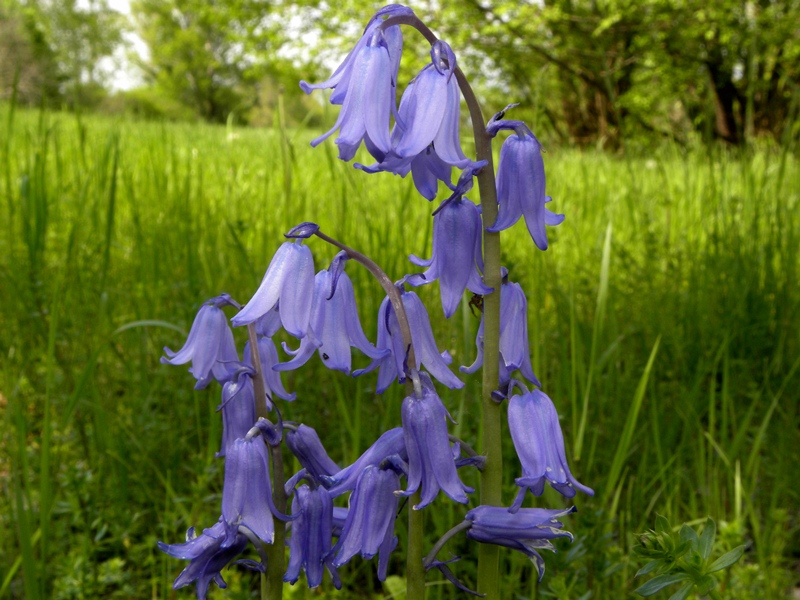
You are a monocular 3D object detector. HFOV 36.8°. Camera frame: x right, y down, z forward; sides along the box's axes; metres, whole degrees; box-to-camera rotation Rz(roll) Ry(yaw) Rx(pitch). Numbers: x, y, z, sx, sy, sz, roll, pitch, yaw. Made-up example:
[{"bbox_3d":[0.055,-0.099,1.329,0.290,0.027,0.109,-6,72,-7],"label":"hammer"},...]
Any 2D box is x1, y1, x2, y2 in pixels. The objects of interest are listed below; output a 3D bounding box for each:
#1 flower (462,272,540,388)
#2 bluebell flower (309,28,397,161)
[{"bbox_3d":[0.023,0.007,0.276,0.017,0.026,0.017,2,9,0],"label":"flower"},{"bbox_3d":[-0.011,-0.047,0.276,0.017,0.029,0.016,9,9,-1],"label":"bluebell flower"}]

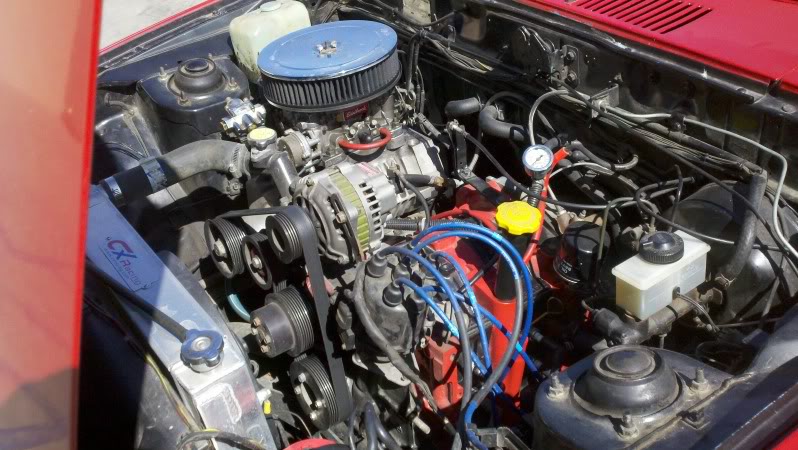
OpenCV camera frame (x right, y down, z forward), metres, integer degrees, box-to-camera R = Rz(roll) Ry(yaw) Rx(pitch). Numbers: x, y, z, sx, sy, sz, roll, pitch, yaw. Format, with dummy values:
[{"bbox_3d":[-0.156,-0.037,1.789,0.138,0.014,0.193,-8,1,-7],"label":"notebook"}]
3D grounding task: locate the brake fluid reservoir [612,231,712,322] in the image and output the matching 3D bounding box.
[{"bbox_3d":[0.328,0.055,1.008,0.116,0.075,0.053,-27,37,-23],"label":"brake fluid reservoir"}]

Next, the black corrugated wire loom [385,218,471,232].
[{"bbox_3d":[0.041,0.001,1.160,0.126,0.016,0.018,2,37,6],"label":"black corrugated wire loom"}]

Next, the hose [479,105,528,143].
[{"bbox_3d":[0.182,-0.177,1.400,0.055,0.045,0.085,-27,37,-23],"label":"hose"}]

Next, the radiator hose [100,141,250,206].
[{"bbox_3d":[-0.360,-0.086,1.290,0.320,0.095,0.075,7,37,26],"label":"radiator hose"}]

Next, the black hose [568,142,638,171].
[{"bbox_3d":[0.314,-0.107,1.240,0.105,0.030,0.030,17,42,36],"label":"black hose"}]

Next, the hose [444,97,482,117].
[{"bbox_3d":[0.118,-0.216,1.470,0.070,0.032,0.030,-7,33,6],"label":"hose"}]

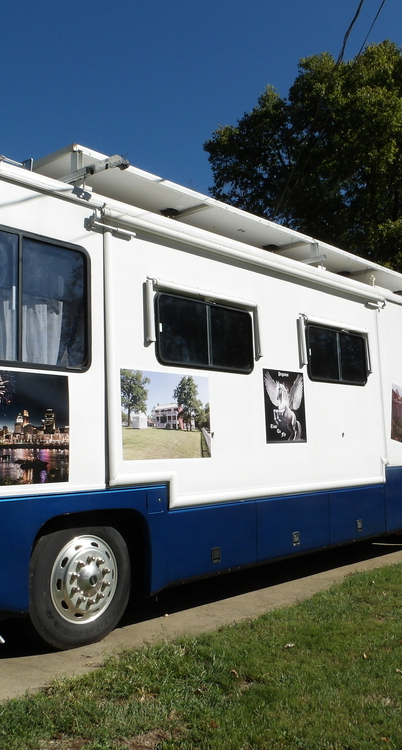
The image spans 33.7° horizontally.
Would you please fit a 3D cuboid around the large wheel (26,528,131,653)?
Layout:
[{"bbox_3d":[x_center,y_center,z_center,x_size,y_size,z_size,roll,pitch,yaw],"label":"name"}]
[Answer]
[{"bbox_3d":[-0.924,1.476,4.855,0.280,0.950,0.950,-6,-8,42],"label":"large wheel"}]

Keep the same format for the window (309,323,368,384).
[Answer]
[{"bbox_3d":[1.556,-0.200,7.494,0.050,0.605,1.290,-6,-8,42],"label":"window"}]

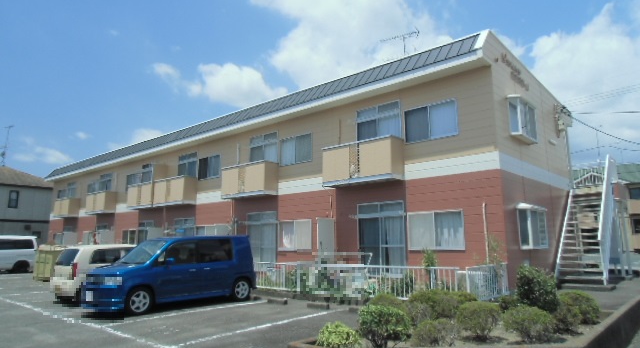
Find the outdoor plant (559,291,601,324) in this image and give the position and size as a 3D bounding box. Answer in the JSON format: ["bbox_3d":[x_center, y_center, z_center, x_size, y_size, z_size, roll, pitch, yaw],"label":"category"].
[{"bbox_3d":[3.647,1.864,6.298,0.580,0.450,0.580,-8,-12,40],"label":"outdoor plant"}]

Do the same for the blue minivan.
[{"bbox_3d":[-3.638,2.434,11.190,1.690,1.705,4.055,-9,-12,41],"label":"blue minivan"}]

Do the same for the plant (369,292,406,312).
[{"bbox_3d":[0.949,1.857,6.150,0.580,0.440,0.550,-2,-9,8],"label":"plant"}]

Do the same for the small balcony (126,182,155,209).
[{"bbox_3d":[-8.662,1.156,22.155,2.620,1.200,0.800,-8,-12,40],"label":"small balcony"}]

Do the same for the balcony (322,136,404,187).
[{"bbox_3d":[1.333,-0.312,13.675,2.621,1.210,0.800,-8,-11,40],"label":"balcony"}]

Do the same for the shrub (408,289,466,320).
[{"bbox_3d":[1.774,1.953,6.746,0.880,0.450,0.820,-8,-12,40],"label":"shrub"}]

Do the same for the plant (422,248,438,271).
[{"bbox_3d":[2.424,1.903,9.727,0.380,0.520,0.360,-8,-12,40],"label":"plant"}]

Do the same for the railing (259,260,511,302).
[{"bbox_3d":[1.302,2.746,11.901,6.400,0.720,2.350,-8,-12,40],"label":"railing"}]

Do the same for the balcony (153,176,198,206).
[{"bbox_3d":[-6.725,0.889,20.614,2.611,1.210,0.800,-8,-11,40],"label":"balcony"}]

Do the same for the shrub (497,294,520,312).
[{"bbox_3d":[2.939,2.029,6.900,0.400,0.320,0.380,-5,-9,22],"label":"shrub"}]

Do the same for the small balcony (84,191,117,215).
[{"bbox_3d":[-12.529,1.754,25.613,2.561,1.210,0.800,-8,-11,40],"label":"small balcony"}]

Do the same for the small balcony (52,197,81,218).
[{"bbox_3d":[-16.442,2.313,28.882,2.400,1.200,0.800,-8,-12,40],"label":"small balcony"}]

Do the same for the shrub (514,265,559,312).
[{"bbox_3d":[3.318,1.797,6.868,0.650,0.770,0.650,-8,-12,40],"label":"shrub"}]

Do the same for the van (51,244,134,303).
[{"bbox_3d":[-5.442,2.822,12.851,1.580,1.500,3.600,-8,-12,40],"label":"van"}]

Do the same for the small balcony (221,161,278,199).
[{"bbox_3d":[-2.694,0.288,17.143,2.531,1.210,0.800,-8,-11,40],"label":"small balcony"}]

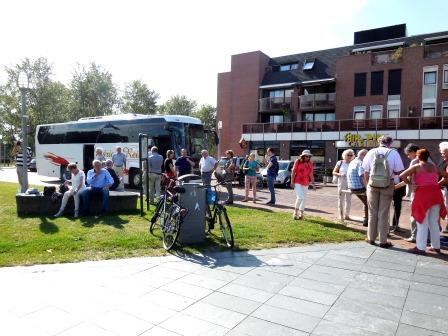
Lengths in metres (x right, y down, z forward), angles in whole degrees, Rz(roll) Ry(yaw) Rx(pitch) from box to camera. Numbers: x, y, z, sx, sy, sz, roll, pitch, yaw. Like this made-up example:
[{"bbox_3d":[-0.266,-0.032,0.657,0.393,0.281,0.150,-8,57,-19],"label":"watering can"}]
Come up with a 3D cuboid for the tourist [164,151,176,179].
[{"bbox_3d":[-1.621,0.274,9.800,0.380,1.630,0.460,4,5,45],"label":"tourist"}]

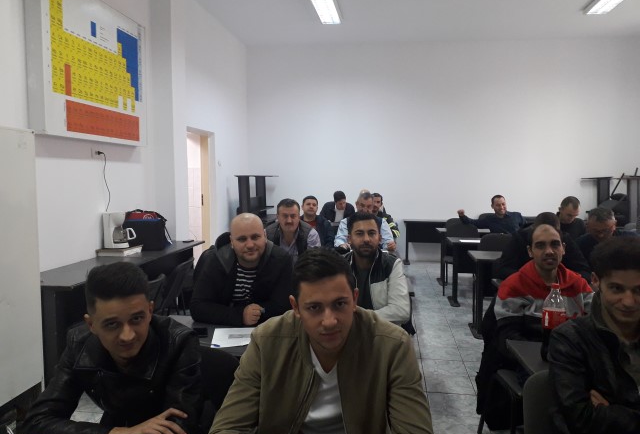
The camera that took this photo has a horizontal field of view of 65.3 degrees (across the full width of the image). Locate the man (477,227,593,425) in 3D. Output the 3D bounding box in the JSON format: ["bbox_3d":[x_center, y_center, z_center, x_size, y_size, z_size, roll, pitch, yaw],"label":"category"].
[{"bbox_3d":[1.051,0.650,2.380,0.530,1.240,0.800,1,4,18],"label":"man"}]

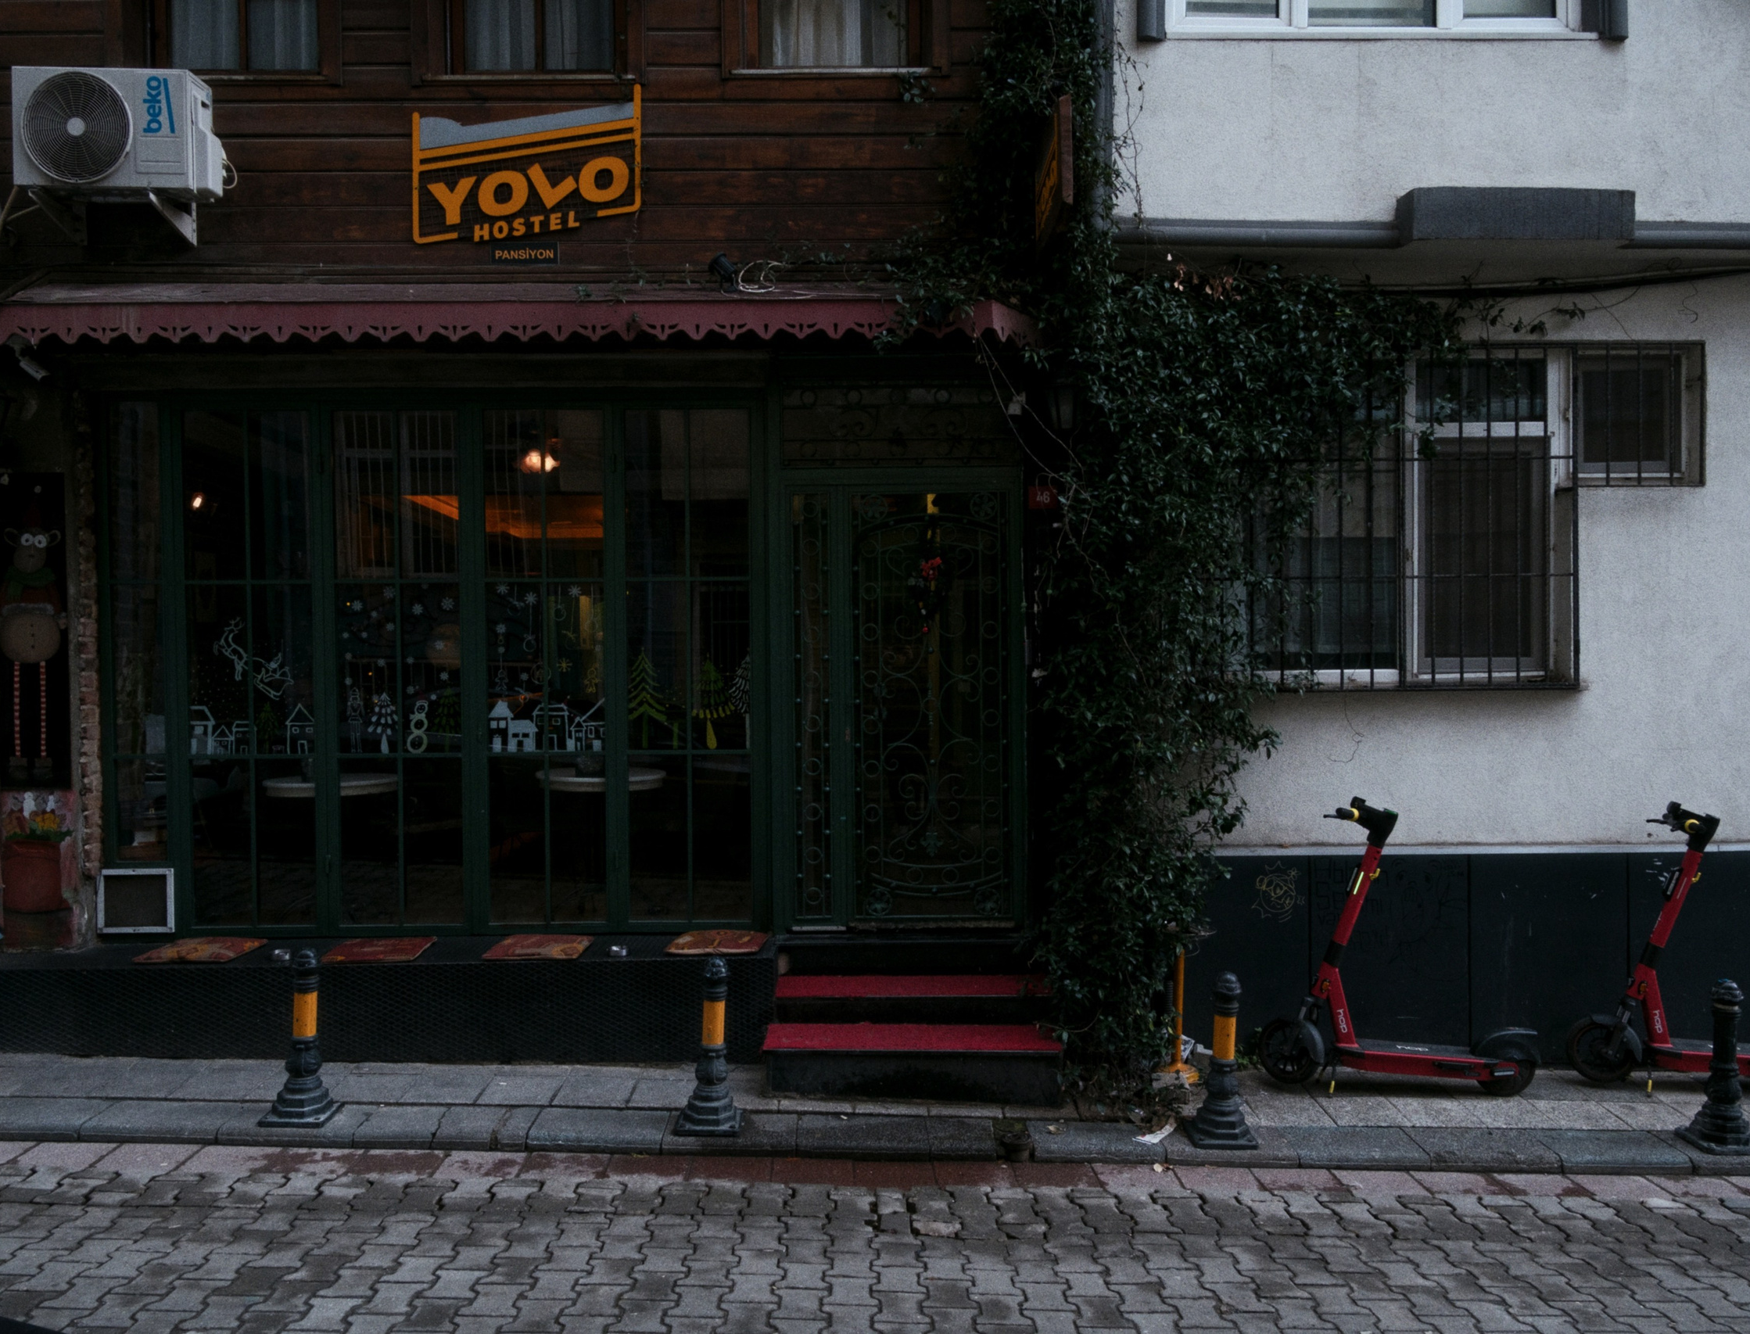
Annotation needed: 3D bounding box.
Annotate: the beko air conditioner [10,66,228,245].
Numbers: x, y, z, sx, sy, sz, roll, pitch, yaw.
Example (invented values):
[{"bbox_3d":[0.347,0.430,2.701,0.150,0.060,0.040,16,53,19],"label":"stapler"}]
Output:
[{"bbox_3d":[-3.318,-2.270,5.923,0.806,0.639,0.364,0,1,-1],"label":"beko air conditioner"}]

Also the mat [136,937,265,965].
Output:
[{"bbox_3d":[-2.959,1.259,5.875,0.419,0.035,0.424,0,1,-1],"label":"mat"}]

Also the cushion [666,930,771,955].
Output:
[{"bbox_3d":[-0.698,1.238,5.921,0.417,0.044,0.384,0,1,-1],"label":"cushion"}]

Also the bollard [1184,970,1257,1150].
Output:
[{"bbox_3d":[1.338,1.504,5.174,0.235,0.645,0.235,0,1,-2],"label":"bollard"}]

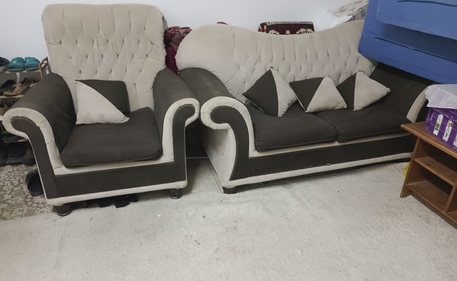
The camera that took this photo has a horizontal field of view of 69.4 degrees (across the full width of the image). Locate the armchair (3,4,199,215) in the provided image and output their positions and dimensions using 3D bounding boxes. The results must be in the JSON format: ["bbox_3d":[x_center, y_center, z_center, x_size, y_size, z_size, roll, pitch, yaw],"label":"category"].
[{"bbox_3d":[-0.753,-0.276,2.174,1.010,1.110,0.920,-6,24,-13],"label":"armchair"}]

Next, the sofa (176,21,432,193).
[{"bbox_3d":[0.605,-0.357,2.518,1.860,0.990,0.920,-7,24,-16],"label":"sofa"}]

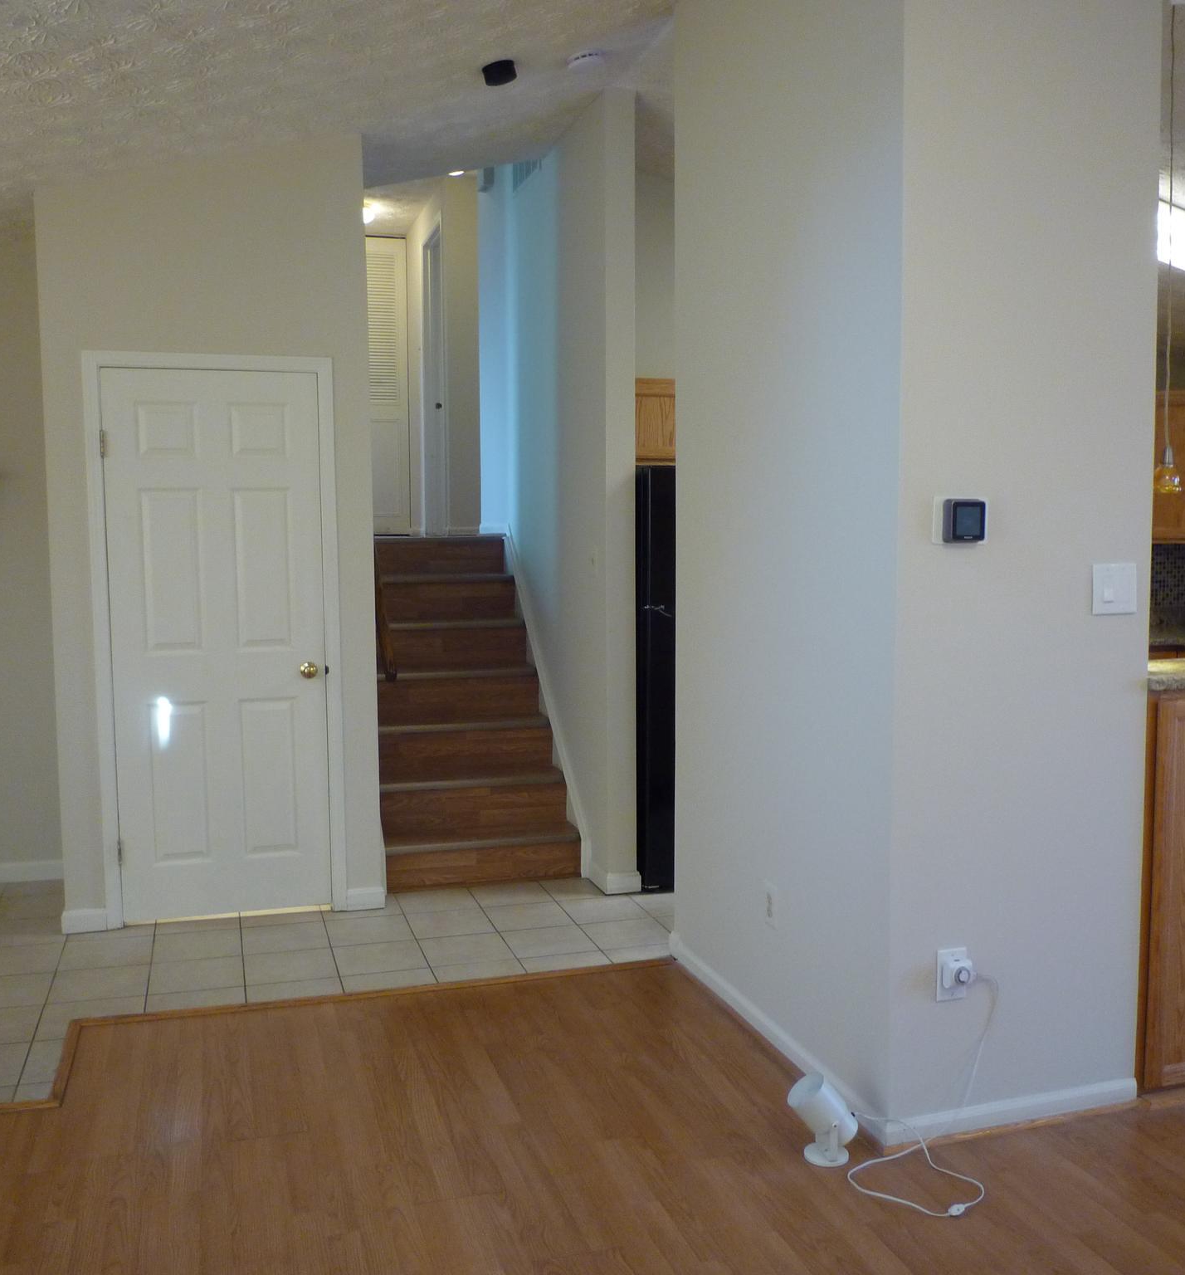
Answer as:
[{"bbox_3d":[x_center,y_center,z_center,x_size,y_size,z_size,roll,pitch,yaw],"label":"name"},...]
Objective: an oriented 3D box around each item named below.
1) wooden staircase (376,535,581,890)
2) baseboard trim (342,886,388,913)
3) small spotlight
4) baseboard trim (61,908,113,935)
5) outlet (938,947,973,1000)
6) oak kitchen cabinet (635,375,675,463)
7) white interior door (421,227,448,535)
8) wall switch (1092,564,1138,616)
[{"bbox_3d":[-0.634,0.247,5.566,0.810,1.400,1.450,-2,5,-17],"label":"wooden staircase"},{"bbox_3d":[-0.872,1.007,4.710,0.158,0.085,0.015,-2,5,-17],"label":"baseboard trim"},{"bbox_3d":[0.514,1.082,2.778,0.165,0.190,0.105,-1,5,-7],"label":"small spotlight"},{"bbox_3d":[-1.836,1.025,4.452,0.158,0.085,0.015,-2,5,-17],"label":"baseboard trim"},{"bbox_3d":[0.831,0.770,2.802,0.073,0.116,0.035,-2,5,-17],"label":"outlet"},{"bbox_3d":[0.417,-0.947,5.486,0.880,0.385,0.320,-2,5,-17],"label":"oak kitchen cabinet"},{"bbox_3d":[-1.096,-1.723,8.559,0.045,2.030,0.740,-2,5,-17],"label":"white interior door"},{"bbox_3d":[1.220,-0.112,2.859,0.117,0.115,0.010,-2,5,-17],"label":"wall switch"}]

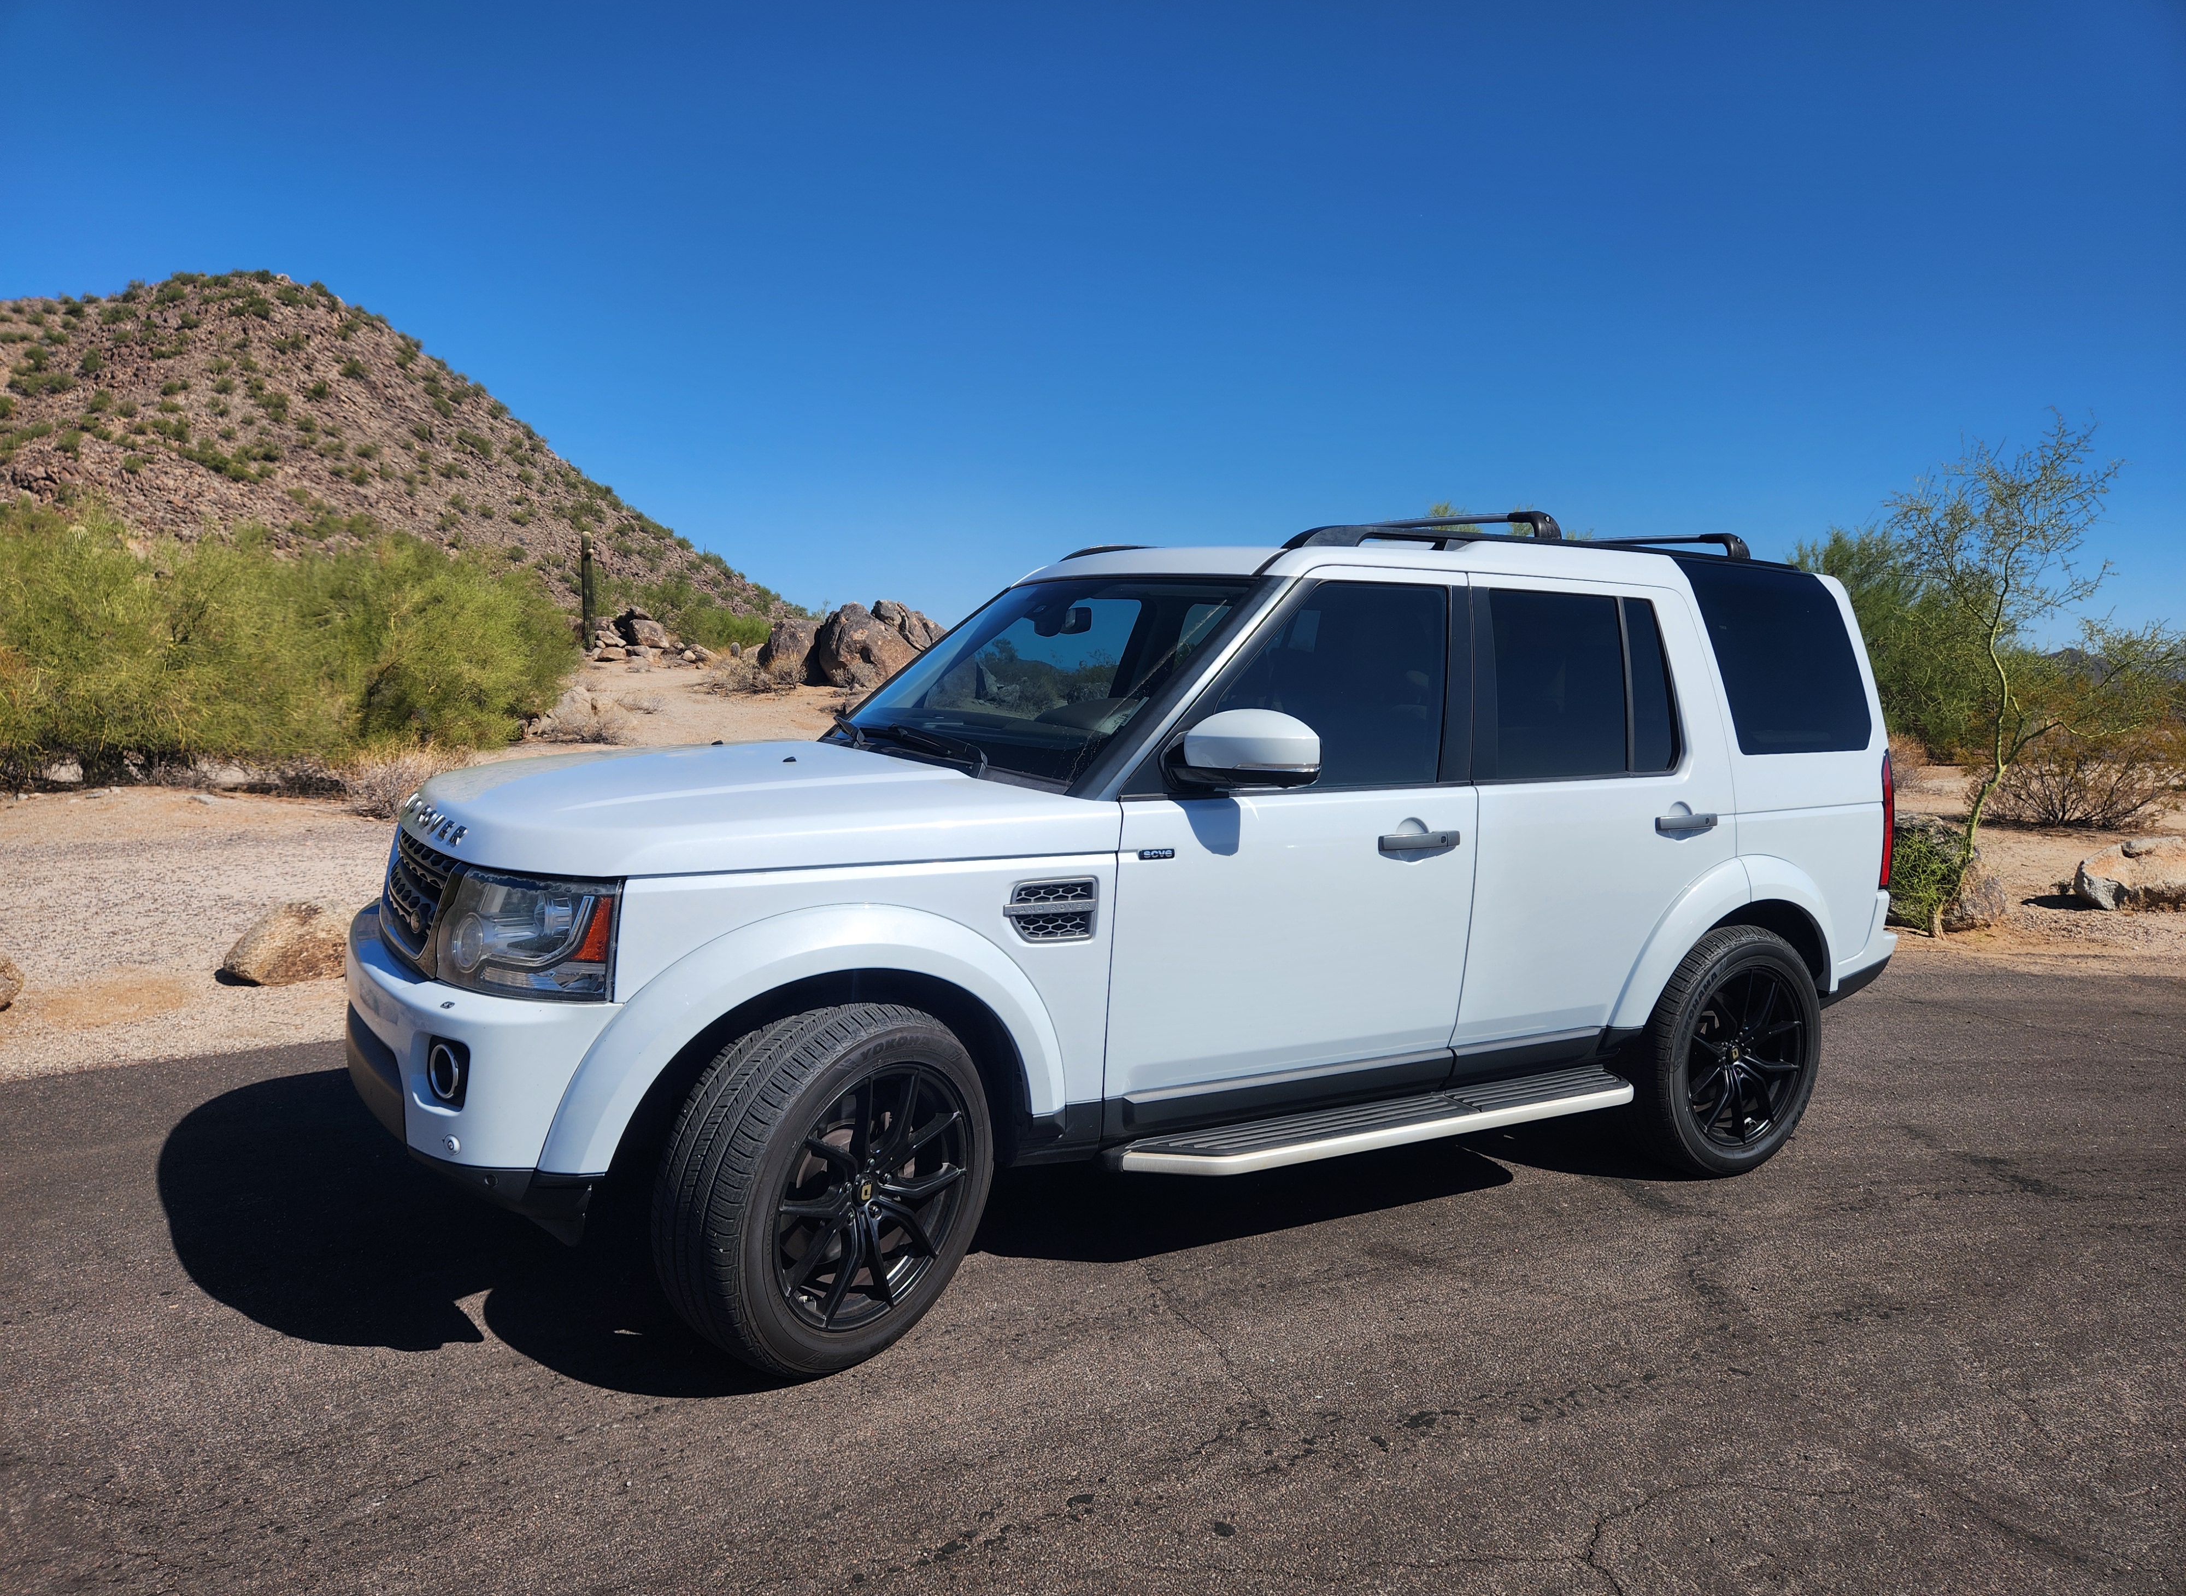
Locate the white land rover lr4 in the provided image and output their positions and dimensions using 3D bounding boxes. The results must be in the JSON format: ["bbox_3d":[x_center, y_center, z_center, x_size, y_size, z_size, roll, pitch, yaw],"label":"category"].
[{"bbox_3d":[0.409,0.115,4.521,4.830,1.950,2.080,-1,7,-30],"label":"white land rover lr4"}]

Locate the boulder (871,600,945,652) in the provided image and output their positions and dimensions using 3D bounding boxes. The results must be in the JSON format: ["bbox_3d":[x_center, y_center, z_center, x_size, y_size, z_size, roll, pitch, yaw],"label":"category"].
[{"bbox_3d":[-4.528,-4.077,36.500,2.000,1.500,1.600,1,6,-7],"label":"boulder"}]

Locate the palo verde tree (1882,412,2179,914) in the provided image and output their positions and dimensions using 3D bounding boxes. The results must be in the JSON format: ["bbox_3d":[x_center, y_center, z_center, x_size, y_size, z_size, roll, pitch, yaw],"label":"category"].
[{"bbox_3d":[5.933,-0.849,9.200,1.750,3.150,1.650,6,7,32],"label":"palo verde tree"}]

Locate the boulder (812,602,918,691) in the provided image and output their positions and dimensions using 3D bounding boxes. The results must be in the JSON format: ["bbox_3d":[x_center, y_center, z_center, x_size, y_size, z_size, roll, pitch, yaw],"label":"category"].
[{"bbox_3d":[-5.213,-3.590,34.500,2.750,1.950,2.100,1,6,-9],"label":"boulder"}]

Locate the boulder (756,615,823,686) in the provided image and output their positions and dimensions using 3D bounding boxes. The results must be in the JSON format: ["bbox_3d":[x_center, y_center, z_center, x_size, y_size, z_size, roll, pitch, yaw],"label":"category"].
[{"bbox_3d":[-7.138,-3.468,34.300,1.550,1.600,1.400,1,6,-12],"label":"boulder"}]

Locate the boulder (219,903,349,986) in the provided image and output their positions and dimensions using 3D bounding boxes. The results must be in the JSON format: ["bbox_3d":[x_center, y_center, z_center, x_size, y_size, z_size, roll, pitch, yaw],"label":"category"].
[{"bbox_3d":[-3.450,0.632,6.400,0.680,0.310,0.500,-1,7,-28],"label":"boulder"}]

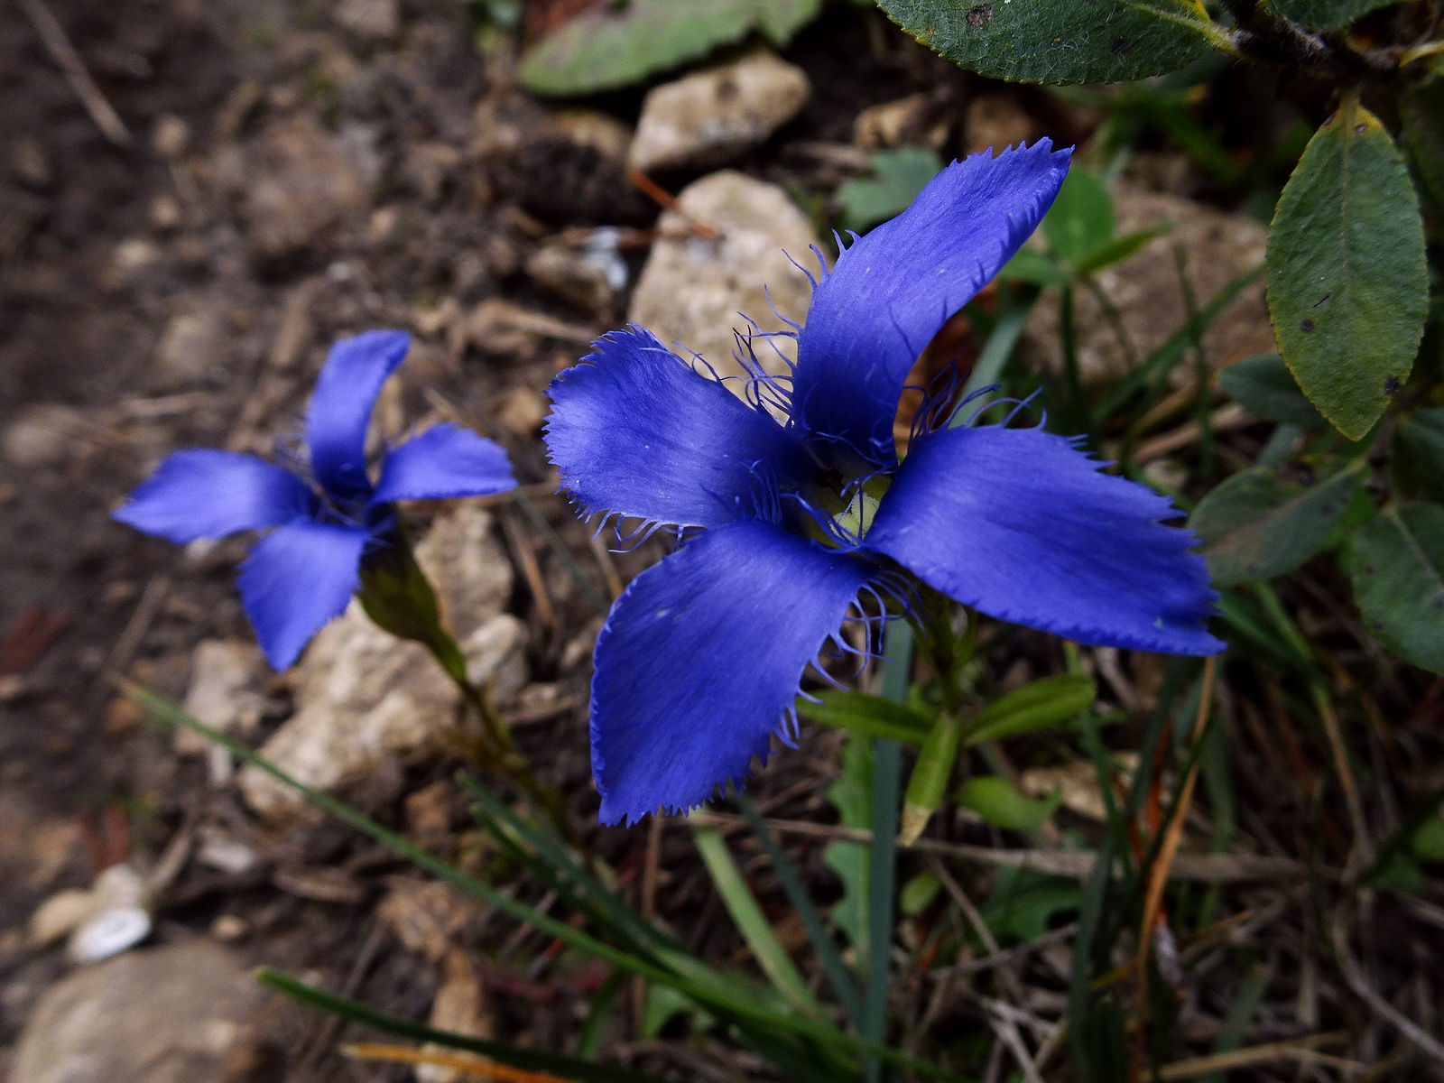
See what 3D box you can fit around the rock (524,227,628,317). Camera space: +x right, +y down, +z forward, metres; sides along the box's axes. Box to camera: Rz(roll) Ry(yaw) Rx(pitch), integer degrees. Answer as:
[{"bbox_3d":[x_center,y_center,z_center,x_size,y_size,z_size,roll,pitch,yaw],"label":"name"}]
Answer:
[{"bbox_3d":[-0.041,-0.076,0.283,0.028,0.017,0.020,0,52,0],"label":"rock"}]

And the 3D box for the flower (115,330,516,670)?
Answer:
[{"bbox_3d":[-0.047,-0.005,0.120,0.045,0.018,0.042,3,64,14],"label":"flower"}]

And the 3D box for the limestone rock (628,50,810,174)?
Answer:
[{"bbox_3d":[-0.001,-0.132,0.308,0.055,0.027,0.036,-4,49,0],"label":"limestone rock"}]

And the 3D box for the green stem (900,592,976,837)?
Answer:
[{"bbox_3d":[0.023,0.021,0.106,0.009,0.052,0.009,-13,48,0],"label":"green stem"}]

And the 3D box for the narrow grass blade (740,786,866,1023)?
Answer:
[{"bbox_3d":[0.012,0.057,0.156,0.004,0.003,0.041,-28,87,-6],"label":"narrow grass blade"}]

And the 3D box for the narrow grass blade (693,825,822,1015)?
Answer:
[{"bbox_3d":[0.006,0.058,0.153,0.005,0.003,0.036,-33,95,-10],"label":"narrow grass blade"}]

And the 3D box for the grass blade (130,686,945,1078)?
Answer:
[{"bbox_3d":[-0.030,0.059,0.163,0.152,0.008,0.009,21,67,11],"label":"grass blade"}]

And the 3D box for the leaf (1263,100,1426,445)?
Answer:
[{"bbox_3d":[0.058,-0.024,0.091,0.014,0.030,0.004,-6,12,18],"label":"leaf"}]

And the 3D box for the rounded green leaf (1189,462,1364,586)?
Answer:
[{"bbox_3d":[0.064,-0.002,0.115,0.023,0.005,0.013,-26,55,-12],"label":"rounded green leaf"}]

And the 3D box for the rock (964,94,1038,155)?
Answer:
[{"bbox_3d":[0.084,-0.125,0.301,0.019,0.014,0.022,-4,49,0],"label":"rock"}]

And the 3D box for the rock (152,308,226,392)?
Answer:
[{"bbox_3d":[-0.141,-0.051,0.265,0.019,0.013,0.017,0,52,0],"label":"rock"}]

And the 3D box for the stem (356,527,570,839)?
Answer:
[{"bbox_3d":[-0.032,0.023,0.139,0.011,0.067,0.011,-16,40,0],"label":"stem"}]

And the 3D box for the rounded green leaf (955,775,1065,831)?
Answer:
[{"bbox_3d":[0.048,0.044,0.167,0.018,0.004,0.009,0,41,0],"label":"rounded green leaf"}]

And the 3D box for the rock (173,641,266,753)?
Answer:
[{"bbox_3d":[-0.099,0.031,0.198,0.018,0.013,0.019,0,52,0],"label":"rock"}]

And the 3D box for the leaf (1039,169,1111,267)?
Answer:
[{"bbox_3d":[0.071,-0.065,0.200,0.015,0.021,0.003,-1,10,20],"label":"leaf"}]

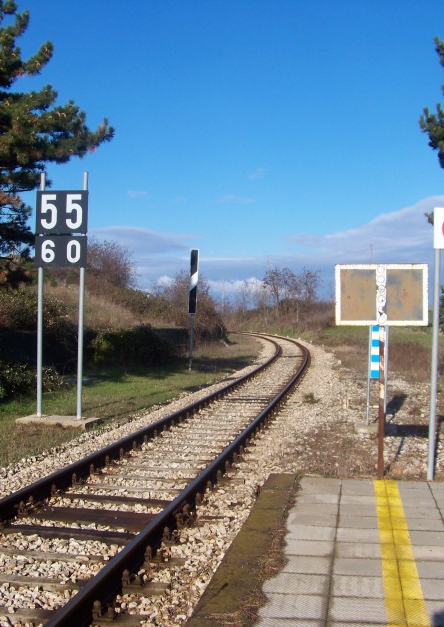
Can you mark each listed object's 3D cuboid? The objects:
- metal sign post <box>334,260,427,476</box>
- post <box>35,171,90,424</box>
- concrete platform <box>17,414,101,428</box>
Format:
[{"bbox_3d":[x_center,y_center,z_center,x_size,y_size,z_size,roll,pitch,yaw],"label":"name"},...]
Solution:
[{"bbox_3d":[1.583,0.578,8.620,0.900,2.130,0.090,1,0,8],"label":"metal sign post"},{"bbox_3d":[-3.022,-0.340,16.400,1.020,4.620,0.120,1,0,8],"label":"post"},{"bbox_3d":[-3.060,2.030,16.100,1.430,0.130,0.780,1,0,11],"label":"concrete platform"}]

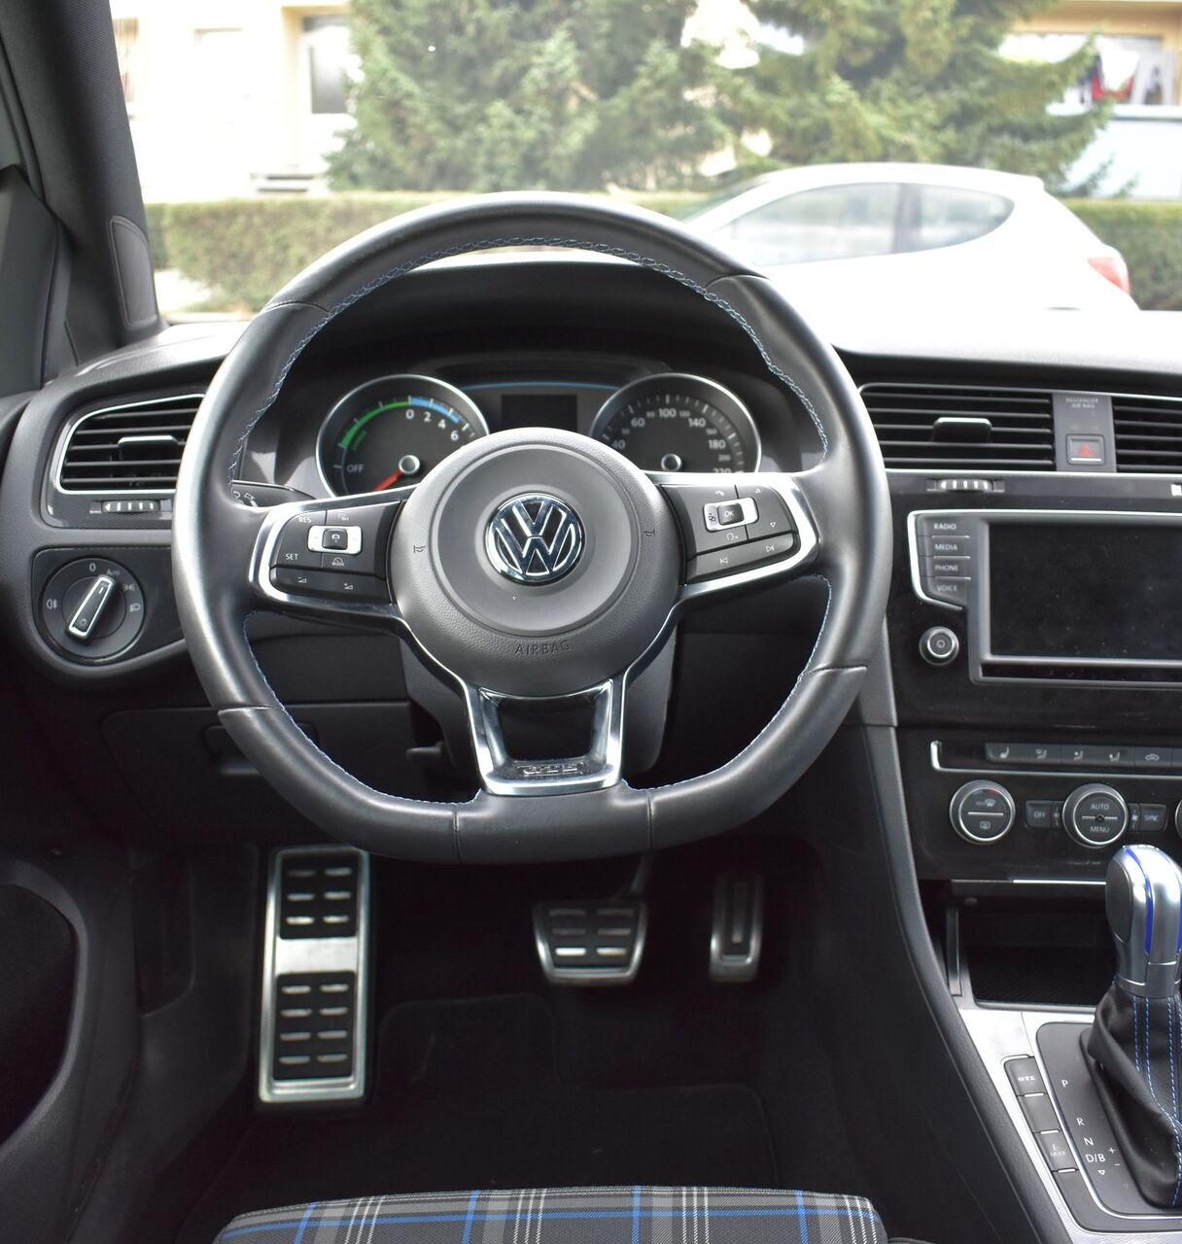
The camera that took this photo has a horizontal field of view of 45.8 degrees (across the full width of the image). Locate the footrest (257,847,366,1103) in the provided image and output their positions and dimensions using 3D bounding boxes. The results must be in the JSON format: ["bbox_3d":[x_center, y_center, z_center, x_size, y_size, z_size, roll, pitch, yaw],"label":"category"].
[{"bbox_3d":[-0.229,0.290,1.161,0.083,0.207,0.016,0,-16,-1],"label":"footrest"}]

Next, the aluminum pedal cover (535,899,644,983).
[{"bbox_3d":[-0.001,0.271,1.183,0.093,0.071,0.020,0,-17,-1],"label":"aluminum pedal cover"}]

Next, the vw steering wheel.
[{"bbox_3d":[-0.030,-0.051,0.757,0.370,0.353,0.100,-3,-10,-2],"label":"vw steering wheel"}]

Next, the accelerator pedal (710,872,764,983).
[{"bbox_3d":[0.126,0.266,1.218,0.045,0.098,0.020,0,-20,-1],"label":"accelerator pedal"}]

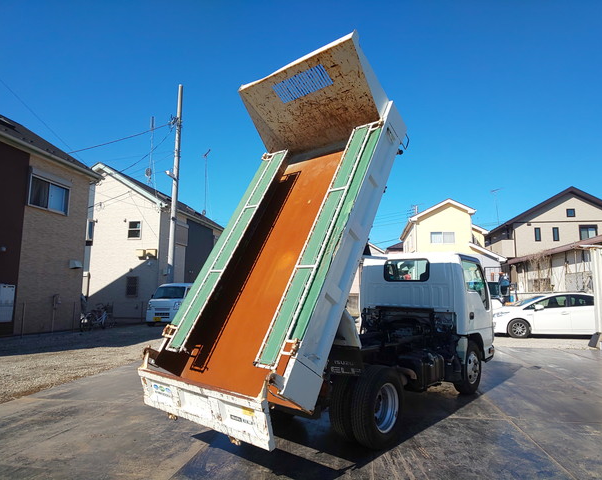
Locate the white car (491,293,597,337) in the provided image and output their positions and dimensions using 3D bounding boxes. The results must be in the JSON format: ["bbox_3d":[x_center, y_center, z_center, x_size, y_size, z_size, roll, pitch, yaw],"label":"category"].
[{"bbox_3d":[8.540,2.620,13.000,4.470,1.490,1.745,0,-7,3],"label":"white car"}]

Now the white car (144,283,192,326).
[{"bbox_3d":[-5.422,2.818,16.764,1.480,1.880,3.400,0,-8,4],"label":"white car"}]

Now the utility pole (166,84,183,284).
[{"bbox_3d":[-6.598,-2.123,19.288,0.420,12.600,0.420,1,-7,0],"label":"utility pole"}]

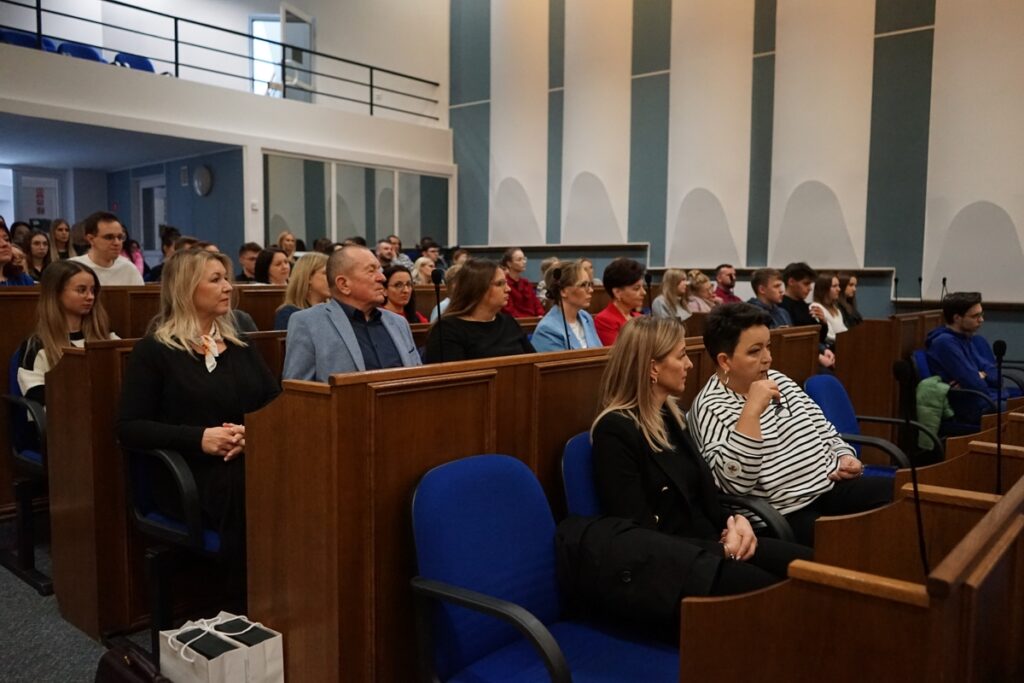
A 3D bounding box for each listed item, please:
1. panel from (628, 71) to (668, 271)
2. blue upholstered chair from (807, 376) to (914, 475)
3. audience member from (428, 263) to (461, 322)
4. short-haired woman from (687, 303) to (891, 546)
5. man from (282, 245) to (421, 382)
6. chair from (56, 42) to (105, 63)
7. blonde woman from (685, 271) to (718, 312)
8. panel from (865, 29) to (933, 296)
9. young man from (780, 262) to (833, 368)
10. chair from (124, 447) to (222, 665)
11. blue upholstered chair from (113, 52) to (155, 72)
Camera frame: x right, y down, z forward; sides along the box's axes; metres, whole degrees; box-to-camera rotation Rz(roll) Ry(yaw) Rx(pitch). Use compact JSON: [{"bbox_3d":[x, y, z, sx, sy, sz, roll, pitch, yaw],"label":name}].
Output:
[{"bbox_3d":[1.607,-1.996,9.335,0.522,2.227,0.050,5,7,39],"label":"panel"},{"bbox_3d":[1.460,0.597,3.107,0.600,0.910,0.600,-5,7,-45],"label":"blue upholstered chair"},{"bbox_3d":[-0.247,0.179,4.602,0.720,1.220,0.480,5,7,42],"label":"audience member"},{"bbox_3d":[1.014,0.485,2.659,0.600,1.210,0.750,-5,7,-43],"label":"short-haired woman"},{"bbox_3d":[-0.417,0.306,3.041,0.750,1.320,0.540,5,7,41],"label":"man"},{"bbox_3d":[-4.680,-2.888,8.647,0.600,0.910,0.600,5,7,42],"label":"chair"},{"bbox_3d":[1.629,0.018,6.574,0.480,1.200,0.720,-5,7,-43],"label":"blonde woman"},{"bbox_3d":[3.707,-1.679,7.638,0.517,2.485,0.050,5,7,39],"label":"panel"},{"bbox_3d":[2.099,0.103,5.573,0.520,1.300,0.750,-5,7,-43],"label":"young man"},{"bbox_3d":[-0.891,0.553,2.673,0.590,0.910,0.590,5,7,39],"label":"chair"},{"bbox_3d":[-4.281,-2.930,9.133,0.600,0.910,0.600,5,7,42],"label":"blue upholstered chair"}]

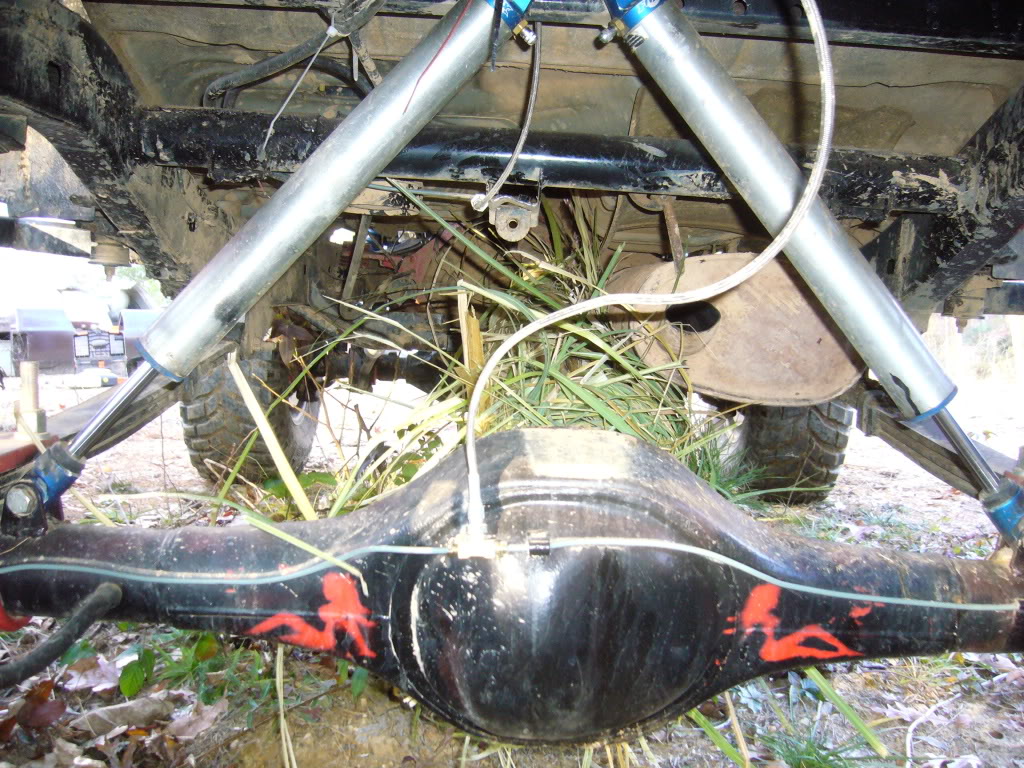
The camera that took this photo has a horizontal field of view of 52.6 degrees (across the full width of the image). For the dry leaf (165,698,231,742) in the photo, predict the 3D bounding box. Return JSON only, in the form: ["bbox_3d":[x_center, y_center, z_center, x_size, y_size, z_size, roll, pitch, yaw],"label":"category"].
[{"bbox_3d":[-0.327,0.345,1.071,0.063,0.025,0.050,0,2,-25],"label":"dry leaf"}]

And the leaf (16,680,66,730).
[{"bbox_3d":[-0.492,0.336,1.084,0.048,0.037,0.041,1,2,-22],"label":"leaf"}]

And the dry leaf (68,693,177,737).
[{"bbox_3d":[-0.411,0.347,1.090,0.110,0.022,0.055,0,2,-28],"label":"dry leaf"}]

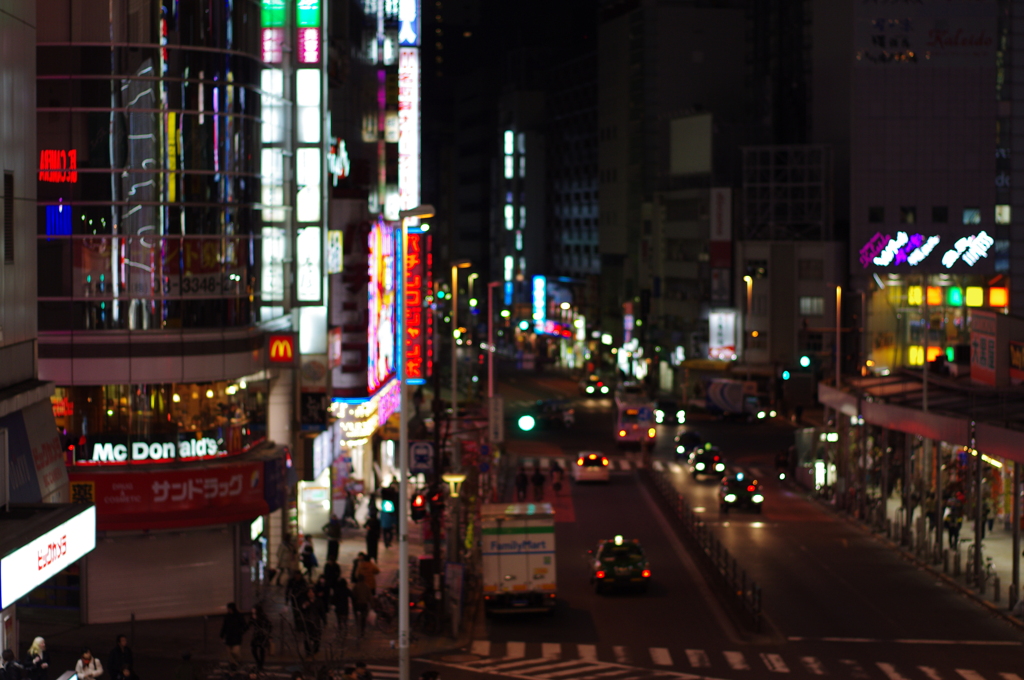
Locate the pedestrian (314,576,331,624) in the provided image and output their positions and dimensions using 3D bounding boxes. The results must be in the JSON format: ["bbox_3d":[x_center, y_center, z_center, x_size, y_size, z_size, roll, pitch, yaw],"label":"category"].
[{"bbox_3d":[-5.248,7.283,59.000,0.480,1.580,0.380,0,3,-6],"label":"pedestrian"}]

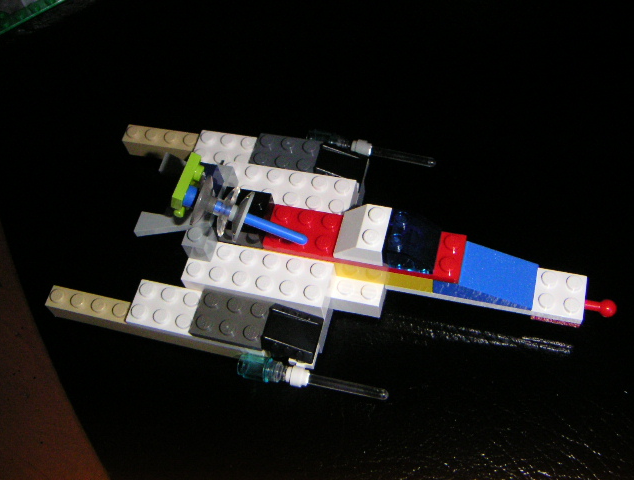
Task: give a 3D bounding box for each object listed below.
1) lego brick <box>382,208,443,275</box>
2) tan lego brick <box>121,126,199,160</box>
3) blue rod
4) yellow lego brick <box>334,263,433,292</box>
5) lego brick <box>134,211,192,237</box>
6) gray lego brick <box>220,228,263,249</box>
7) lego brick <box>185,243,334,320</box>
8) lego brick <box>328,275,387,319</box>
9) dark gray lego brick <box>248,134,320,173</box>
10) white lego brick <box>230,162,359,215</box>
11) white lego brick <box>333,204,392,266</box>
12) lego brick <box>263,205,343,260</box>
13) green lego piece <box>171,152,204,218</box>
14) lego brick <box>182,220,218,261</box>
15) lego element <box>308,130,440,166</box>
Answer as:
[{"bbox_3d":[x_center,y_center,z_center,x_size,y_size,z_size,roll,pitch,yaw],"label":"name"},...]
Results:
[{"bbox_3d":[0.030,0.000,0.231,0.016,0.011,0.016,10,63,12],"label":"lego brick"},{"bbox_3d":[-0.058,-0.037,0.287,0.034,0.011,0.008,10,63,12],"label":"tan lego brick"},{"bbox_3d":[-0.017,-0.005,0.231,0.032,0.003,0.003,21,65,-4],"label":"blue rod"},{"bbox_3d":[0.023,0.007,0.242,0.032,0.011,0.011,10,63,12],"label":"yellow lego brick"},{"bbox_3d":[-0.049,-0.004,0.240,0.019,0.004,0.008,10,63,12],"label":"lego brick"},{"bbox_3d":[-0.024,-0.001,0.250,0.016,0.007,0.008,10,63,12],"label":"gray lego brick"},{"bbox_3d":[-0.019,0.012,0.245,0.048,0.011,0.016,10,63,12],"label":"lego brick"},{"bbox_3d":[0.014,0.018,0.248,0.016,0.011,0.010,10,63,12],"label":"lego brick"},{"bbox_3d":[-0.011,-0.030,0.266,0.024,0.005,0.016,10,63,12],"label":"dark gray lego brick"},{"bbox_3d":[-0.011,-0.015,0.258,0.048,0.011,0.016,10,63,12],"label":"white lego brick"},{"bbox_3d":[0.014,-0.002,0.234,0.016,0.011,0.016,10,63,12],"label":"white lego brick"},{"bbox_3d":[-0.004,-0.003,0.243,0.024,0.005,0.016,10,63,12],"label":"lego brick"},{"bbox_3d":[-0.040,-0.017,0.233,0.005,0.012,0.016,21,65,-4],"label":"green lego piece"},{"bbox_3d":[-0.038,0.001,0.242,0.008,0.011,0.008,10,63,12],"label":"lego brick"},{"bbox_3d":[0.019,-0.033,0.271,0.049,0.009,0.009,13,64,14],"label":"lego element"}]

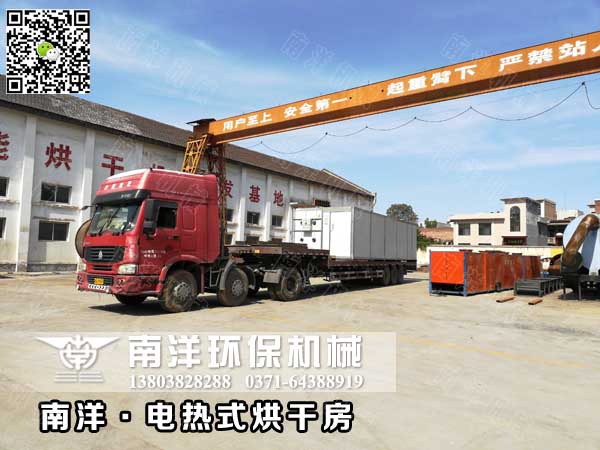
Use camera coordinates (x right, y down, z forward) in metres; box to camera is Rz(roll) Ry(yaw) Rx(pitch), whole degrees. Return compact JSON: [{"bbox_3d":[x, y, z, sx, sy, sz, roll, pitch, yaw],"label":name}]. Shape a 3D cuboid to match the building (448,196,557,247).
[{"bbox_3d":[34.123,1.898,76.701,13.000,10.900,13.000,-3,-6,38],"label":"building"}]

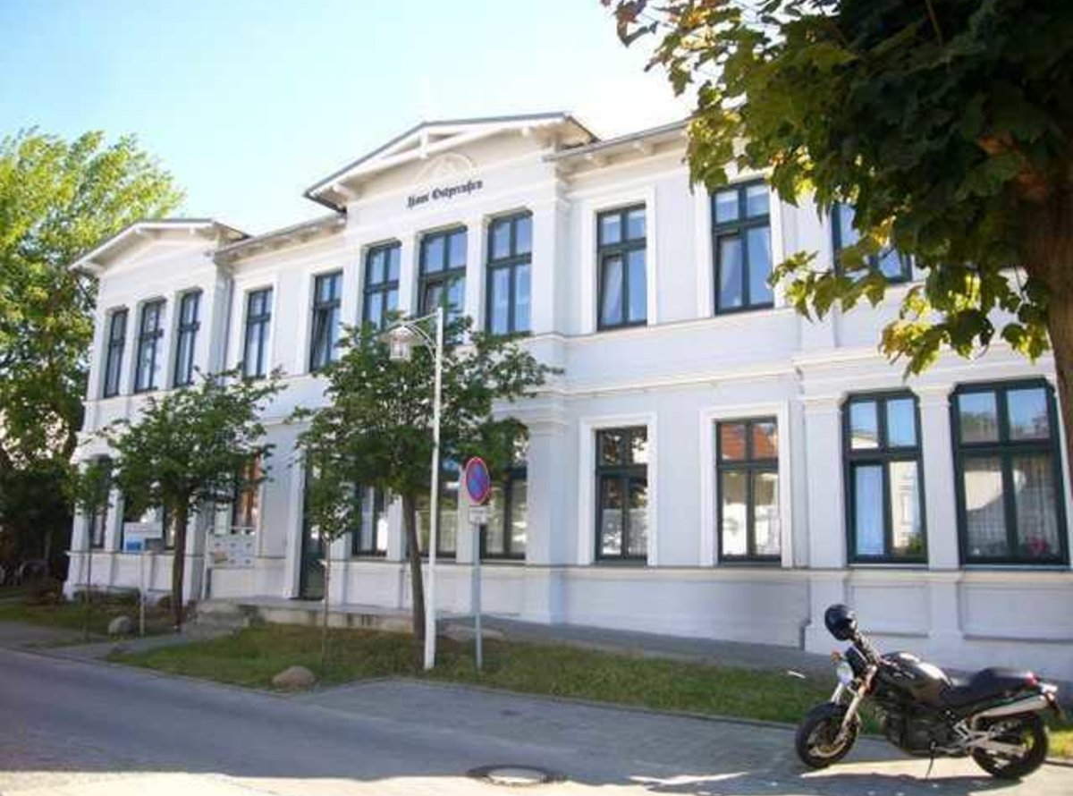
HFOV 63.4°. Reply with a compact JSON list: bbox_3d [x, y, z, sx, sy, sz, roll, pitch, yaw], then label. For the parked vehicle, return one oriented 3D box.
[{"bbox_3d":[3.108,2.404,7.016,2.060,1.240,0.750,-1,-10,10],"label":"parked vehicle"}]

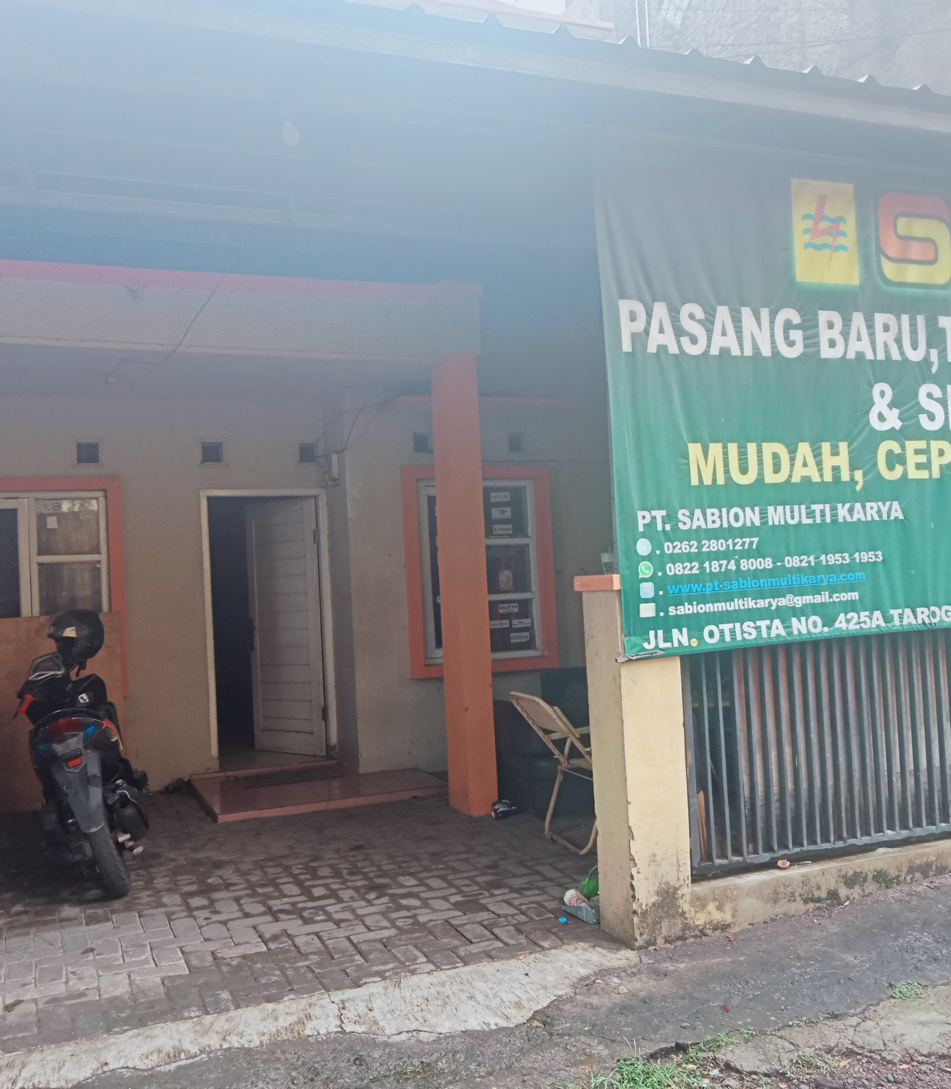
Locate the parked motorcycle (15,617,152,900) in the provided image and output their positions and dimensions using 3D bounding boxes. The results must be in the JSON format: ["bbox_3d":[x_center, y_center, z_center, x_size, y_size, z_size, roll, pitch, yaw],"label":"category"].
[{"bbox_3d":[-2.006,1.024,5.973,0.660,1.250,1.850,-2,-2,-18],"label":"parked motorcycle"}]

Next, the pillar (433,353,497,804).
[{"bbox_3d":[-0.066,0.237,7.083,0.180,2.710,0.300,-2,-2,-21],"label":"pillar"}]

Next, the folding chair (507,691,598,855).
[{"bbox_3d":[0.537,1.145,6.044,0.570,0.790,0.460,-2,-2,-23],"label":"folding chair"}]

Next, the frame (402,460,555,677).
[{"bbox_3d":[0.053,0.188,8.688,1.180,1.530,0.100,-2,-2,-21],"label":"frame"}]

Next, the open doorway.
[{"bbox_3d":[-1.537,0.615,8.750,0.940,2.050,0.140,-2,-2,-21],"label":"open doorway"}]

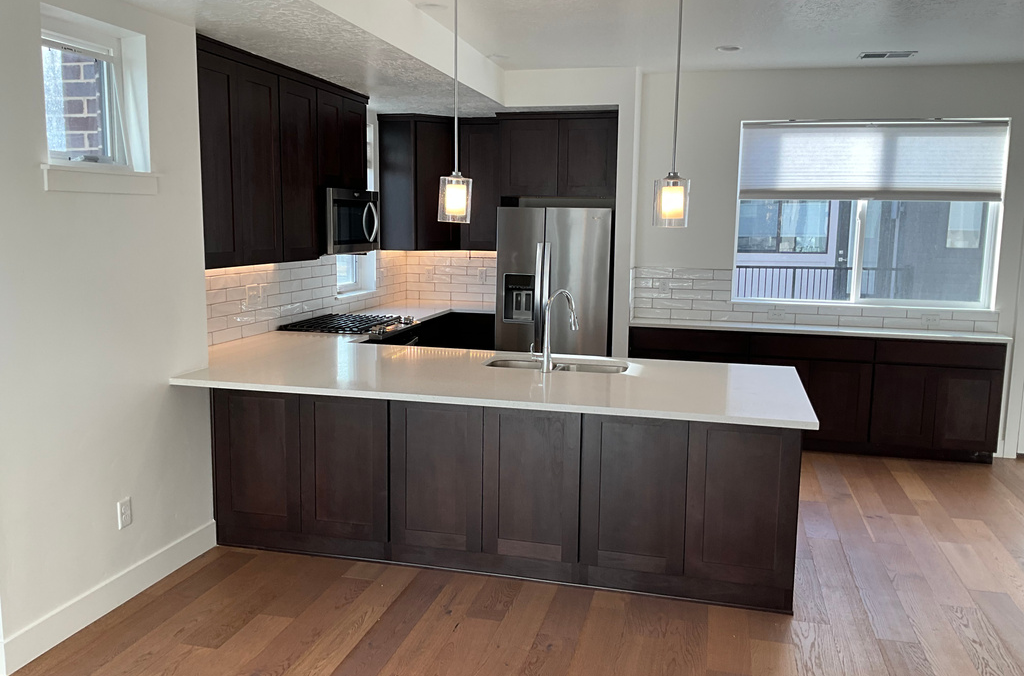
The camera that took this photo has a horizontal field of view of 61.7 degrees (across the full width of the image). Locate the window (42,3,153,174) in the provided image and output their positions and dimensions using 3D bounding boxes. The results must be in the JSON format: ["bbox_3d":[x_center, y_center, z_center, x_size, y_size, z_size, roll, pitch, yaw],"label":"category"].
[{"bbox_3d":[-1.684,-0.958,3.388,0.138,0.569,0.574,3,8,14],"label":"window"}]

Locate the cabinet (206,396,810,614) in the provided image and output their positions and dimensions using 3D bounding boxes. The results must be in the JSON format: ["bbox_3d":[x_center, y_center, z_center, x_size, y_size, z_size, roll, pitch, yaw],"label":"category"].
[{"bbox_3d":[-0.023,0.616,4.380,2.774,0.884,0.937,3,8,14],"label":"cabinet"}]

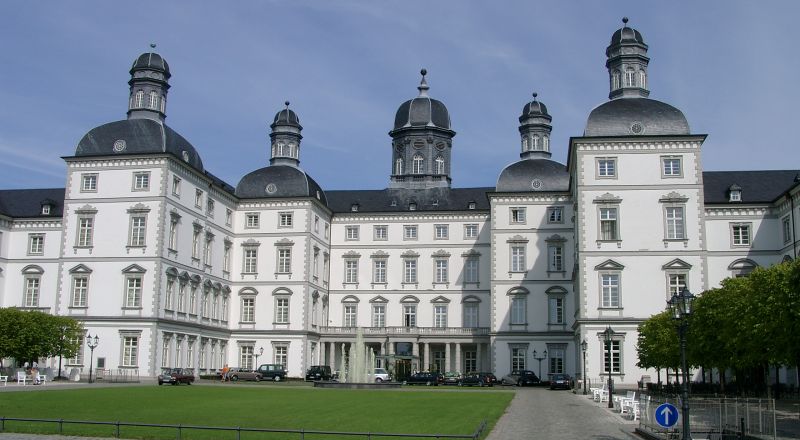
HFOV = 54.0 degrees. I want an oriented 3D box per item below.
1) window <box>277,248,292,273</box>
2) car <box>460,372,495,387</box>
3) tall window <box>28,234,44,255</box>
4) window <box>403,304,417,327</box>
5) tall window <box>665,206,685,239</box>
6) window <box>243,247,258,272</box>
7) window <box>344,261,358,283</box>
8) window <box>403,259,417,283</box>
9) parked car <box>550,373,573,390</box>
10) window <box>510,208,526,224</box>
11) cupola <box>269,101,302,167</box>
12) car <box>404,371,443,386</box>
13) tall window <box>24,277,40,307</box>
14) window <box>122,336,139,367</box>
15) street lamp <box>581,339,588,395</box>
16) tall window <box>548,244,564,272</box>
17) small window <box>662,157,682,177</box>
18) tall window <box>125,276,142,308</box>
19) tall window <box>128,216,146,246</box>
[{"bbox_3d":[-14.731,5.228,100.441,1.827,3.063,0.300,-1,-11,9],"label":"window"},{"bbox_3d":[8.788,18.058,89.144,4.450,1.470,1.760,-8,-15,39],"label":"car"},{"bbox_3d":[-37.663,2.592,81.474,1.781,2.104,0.300,-1,-11,9],"label":"tall window"},{"bbox_3d":[1.287,12.545,102.689,1.887,2.992,0.300,-1,-11,9],"label":"window"},{"bbox_3d":[25.169,0.343,71.855,1.711,3.119,0.250,-1,-11,9],"label":"tall window"},{"bbox_3d":[-18.398,5.015,96.701,2.051,3.047,0.300,-1,-11,9],"label":"window"},{"bbox_3d":[-6.450,6.975,105.804,1.730,3.039,0.300,-1,-12,8],"label":"window"},{"bbox_3d":[1.373,6.850,105.240,1.736,3.276,0.300,-1,-11,9],"label":"window"},{"bbox_3d":[14.122,14.157,68.500,1.770,1.420,4.450,-3,-12,16],"label":"parked car"},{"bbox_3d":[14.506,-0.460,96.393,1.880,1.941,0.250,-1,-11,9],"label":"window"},{"bbox_3d":[-15.227,-11.584,105.804,4.350,8.900,4.350,-1,-12,8],"label":"cupola"},{"bbox_3d":[2.332,18.001,89.144,4.600,1.470,1.780,-5,-13,26],"label":"car"},{"bbox_3d":[-38.066,7.523,81.538,1.731,3.118,0.250,-1,-11,9],"label":"tall window"},{"bbox_3d":[-26.803,13.068,78.180,1.641,2.924,0.300,-1,-11,9],"label":"window"},{"bbox_3d":[13.541,10.751,57.681,0.460,4.020,1.300,-1,-11,9],"label":"street lamp"},{"bbox_3d":[18.302,4.541,91.722,1.730,3.141,0.300,-1,-12,8],"label":"tall window"},{"bbox_3d":[25.210,-4.880,72.697,1.684,1.827,0.300,-1,-11,9],"label":"small window"},{"bbox_3d":[-26.870,7.336,79.349,1.831,3.154,0.300,-1,-11,9],"label":"tall window"},{"bbox_3d":[-25.782,1.131,77.266,1.887,3.012,0.300,-1,-11,9],"label":"tall window"}]

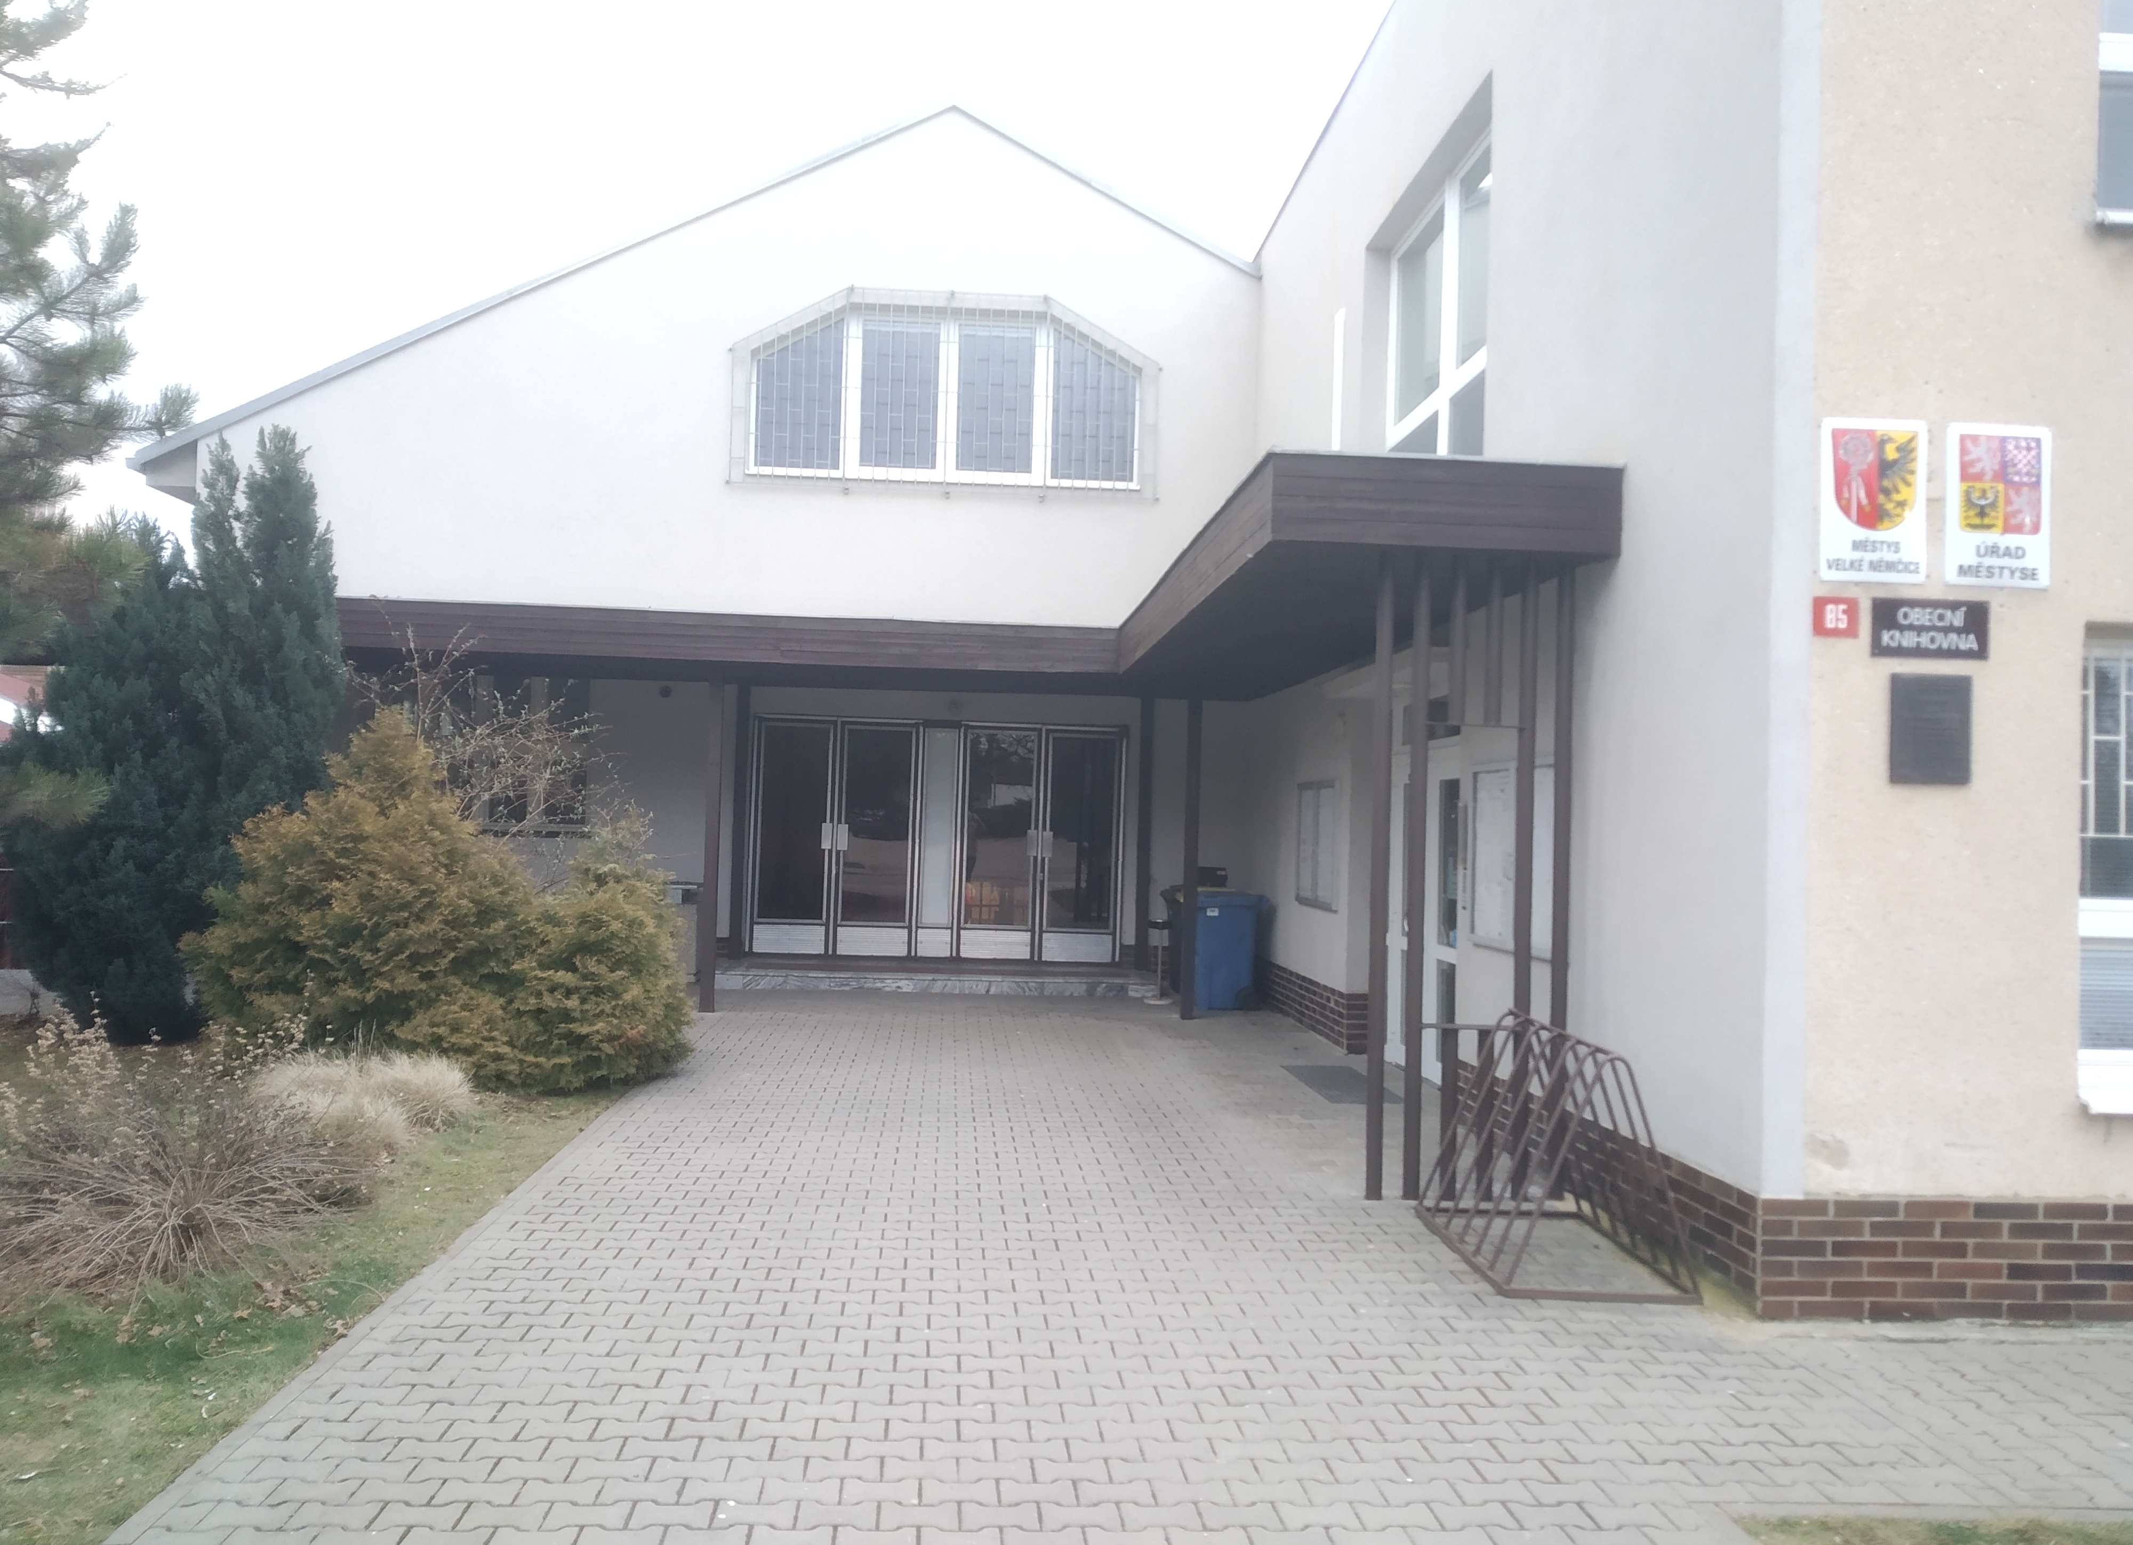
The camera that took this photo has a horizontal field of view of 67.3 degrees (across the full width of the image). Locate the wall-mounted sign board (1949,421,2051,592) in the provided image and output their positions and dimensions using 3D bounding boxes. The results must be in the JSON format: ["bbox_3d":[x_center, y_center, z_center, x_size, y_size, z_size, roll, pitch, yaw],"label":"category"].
[{"bbox_3d":[3.437,-0.981,5.905,0.401,0.600,0.020,2,-2,-4],"label":"wall-mounted sign board"}]

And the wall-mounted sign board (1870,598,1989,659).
[{"bbox_3d":[3.170,-0.525,5.874,0.447,0.213,0.020,2,-2,-4],"label":"wall-mounted sign board"}]

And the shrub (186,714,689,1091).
[{"bbox_3d":[-4.194,0.744,10.612,3.350,2.300,2.300,2,-2,-4],"label":"shrub"}]

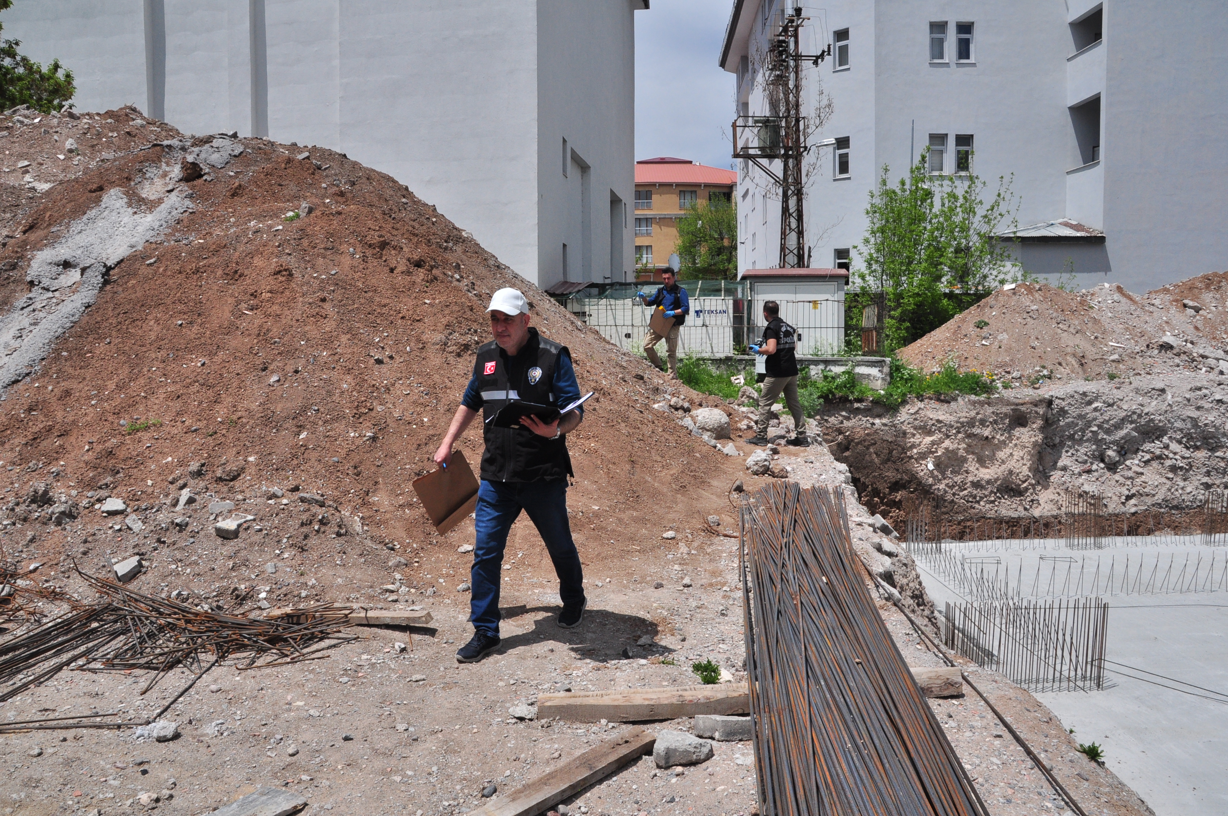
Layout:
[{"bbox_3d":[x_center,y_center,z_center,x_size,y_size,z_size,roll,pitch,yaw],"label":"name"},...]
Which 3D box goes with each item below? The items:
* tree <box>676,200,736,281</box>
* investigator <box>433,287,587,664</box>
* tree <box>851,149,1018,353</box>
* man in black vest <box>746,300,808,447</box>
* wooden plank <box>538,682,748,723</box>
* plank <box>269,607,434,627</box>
[{"bbox_3d":[6.493,-9.963,61.331,5.200,8.600,5.000,0,5,0],"label":"tree"},{"bbox_3d":[-0.507,0.300,4.479,0.670,1.750,0.680,2,6,27],"label":"investigator"},{"bbox_3d":[7.185,-3.182,20.594,3.600,5.000,3.300,0,5,0],"label":"tree"},{"bbox_3d":[1.985,-0.429,11.161,0.700,1.730,0.580,4,7,40],"label":"man in black vest"},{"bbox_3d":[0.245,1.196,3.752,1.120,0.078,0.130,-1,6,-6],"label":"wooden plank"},{"bbox_3d":[-1.398,1.098,4.847,0.900,0.052,0.115,-1,6,-2],"label":"plank"}]

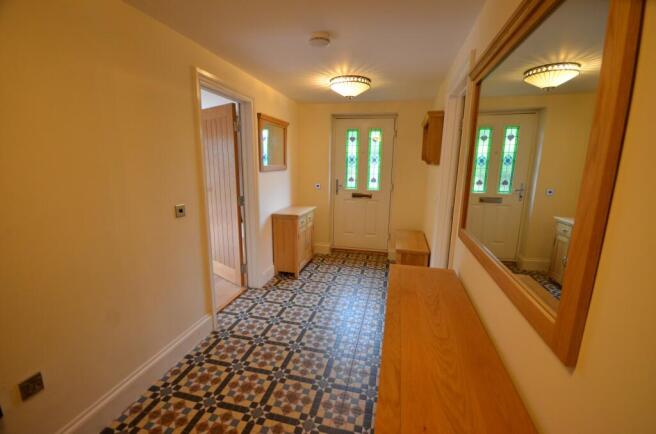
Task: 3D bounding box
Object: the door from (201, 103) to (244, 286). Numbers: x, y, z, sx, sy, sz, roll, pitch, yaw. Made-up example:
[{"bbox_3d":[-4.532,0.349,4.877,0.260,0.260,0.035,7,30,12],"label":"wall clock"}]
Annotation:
[{"bbox_3d":[-1.277,-0.223,3.219,0.762,1.985,0.045,9,14,37],"label":"door"}]

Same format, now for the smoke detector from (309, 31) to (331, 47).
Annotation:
[{"bbox_3d":[-0.054,-1.225,1.875,0.133,0.046,0.133,3,11,14],"label":"smoke detector"}]

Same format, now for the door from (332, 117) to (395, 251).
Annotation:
[{"bbox_3d":[0.531,-0.458,4.223,0.870,2.040,0.060,2,11,10],"label":"door"}]

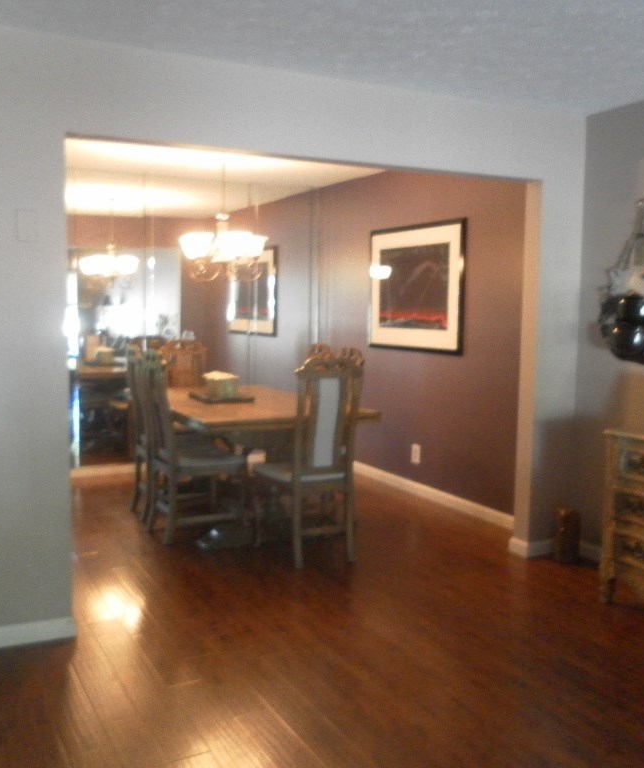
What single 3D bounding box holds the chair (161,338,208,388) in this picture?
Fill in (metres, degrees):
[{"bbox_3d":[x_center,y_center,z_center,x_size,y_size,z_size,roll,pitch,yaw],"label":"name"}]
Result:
[{"bbox_3d":[-0.976,0.222,6.369,0.420,1.130,0.570,-2,6,-27],"label":"chair"}]

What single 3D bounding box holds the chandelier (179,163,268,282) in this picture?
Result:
[{"bbox_3d":[-0.654,-1.103,5.468,0.600,0.860,0.600,1,5,0],"label":"chandelier"}]

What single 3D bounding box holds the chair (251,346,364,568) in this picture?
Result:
[{"bbox_3d":[-0.104,0.372,4.637,0.430,1.165,0.600,-2,6,-27],"label":"chair"}]

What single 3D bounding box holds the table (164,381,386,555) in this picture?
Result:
[{"bbox_3d":[-0.545,0.487,5.521,1.125,0.765,1.790,-2,6,-27],"label":"table"}]

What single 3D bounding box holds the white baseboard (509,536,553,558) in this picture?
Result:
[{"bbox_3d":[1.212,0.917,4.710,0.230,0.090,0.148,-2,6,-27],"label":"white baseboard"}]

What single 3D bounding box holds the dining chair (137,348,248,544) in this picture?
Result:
[{"bbox_3d":[-0.753,0.350,5.022,0.550,1.125,0.430,-2,6,-27],"label":"dining chair"}]

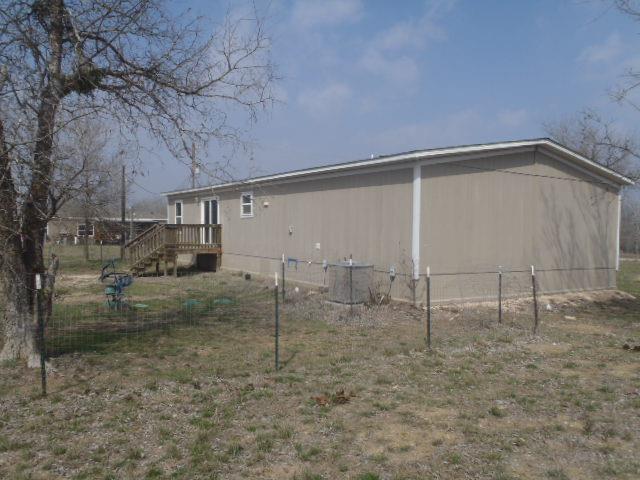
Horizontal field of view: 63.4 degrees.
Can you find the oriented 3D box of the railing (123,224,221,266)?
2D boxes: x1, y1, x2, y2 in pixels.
[{"bbox_3d":[-5.913,0.190,20.672,3.170,1.630,2.650,1,2,-33],"label":"railing"}]

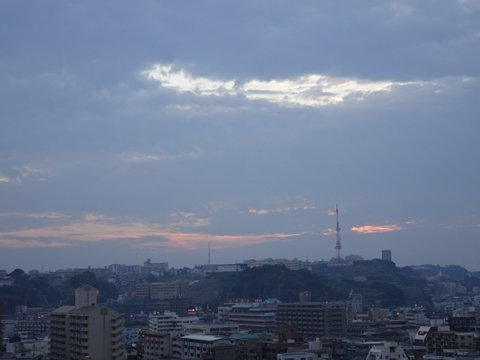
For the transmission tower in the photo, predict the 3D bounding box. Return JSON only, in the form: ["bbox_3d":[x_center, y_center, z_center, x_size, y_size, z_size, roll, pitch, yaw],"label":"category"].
[{"bbox_3d":[195.343,105.108,1650.000,15.000,113.000,15.000,-2,-8,7],"label":"transmission tower"}]

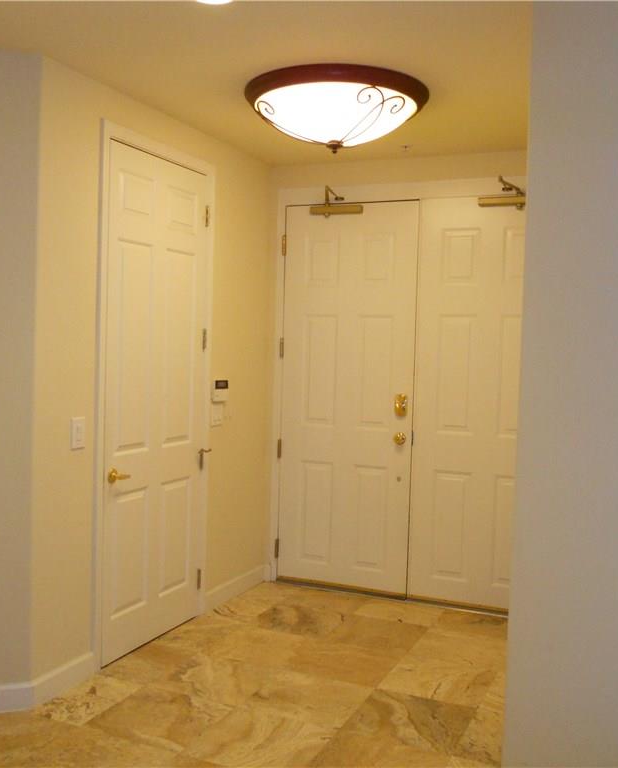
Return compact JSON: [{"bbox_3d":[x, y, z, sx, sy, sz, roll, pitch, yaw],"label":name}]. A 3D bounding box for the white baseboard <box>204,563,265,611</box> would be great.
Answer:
[{"bbox_3d":[-0.440,1.240,5.053,0.018,0.107,0.764,3,3,23],"label":"white baseboard"}]

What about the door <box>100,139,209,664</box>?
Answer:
[{"bbox_3d":[-0.774,0.094,4.198,0.050,2.440,0.853,3,3,23],"label":"door"}]

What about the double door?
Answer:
[{"bbox_3d":[0.632,0.104,4.978,1.749,2.400,0.060,3,3,23],"label":"double door"}]

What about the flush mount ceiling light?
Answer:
[{"bbox_3d":[0.119,-1.161,3.650,0.806,0.280,0.806,2,3,0],"label":"flush mount ceiling light"}]

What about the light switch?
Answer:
[{"bbox_3d":[-1.007,0.217,3.627,0.012,0.131,0.086,3,3,23],"label":"light switch"}]

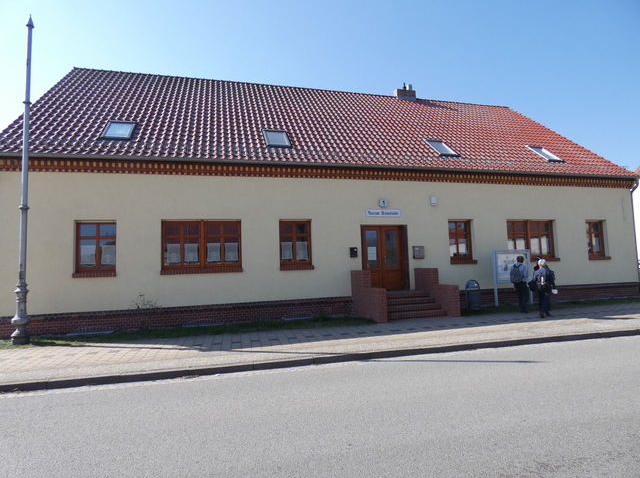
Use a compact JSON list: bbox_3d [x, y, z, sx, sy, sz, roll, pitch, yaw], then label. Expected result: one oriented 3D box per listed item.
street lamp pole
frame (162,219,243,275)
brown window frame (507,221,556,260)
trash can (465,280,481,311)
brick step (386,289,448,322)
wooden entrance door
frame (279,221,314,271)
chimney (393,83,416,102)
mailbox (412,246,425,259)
[{"bbox_3d":[-7.017,-1.549,8.822,0.328,7.955,0.328,-1,-4,-14],"label":"street lamp pole"},{"bbox_3d":[-3.383,0.211,10.693,2.242,1.532,0.190,-1,-4,-14],"label":"frame"},{"bbox_3d":[7.728,0.069,13.480,2.209,1.532,0.190,-1,-4,-14],"label":"brown window frame"},{"bbox_3d":[4.993,1.846,12.054,0.430,1.012,0.380,-1,-4,-14],"label":"trash can"},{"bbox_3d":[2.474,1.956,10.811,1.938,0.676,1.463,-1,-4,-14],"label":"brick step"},{"bbox_3d":[2.030,0.635,12.273,1.612,2.177,0.140,-1,-4,-14],"label":"wooden entrance door"},{"bbox_3d":[-0.733,0.177,11.358,1.071,1.532,0.190,-1,-4,-14],"label":"frame"},{"bbox_3d":[4.349,-7.422,19.013,1.021,0.961,0.515,-1,-4,-14],"label":"chimney"},{"bbox_3d":[3.228,0.464,12.168,0.397,0.412,0.150,-1,-4,-14],"label":"mailbox"}]

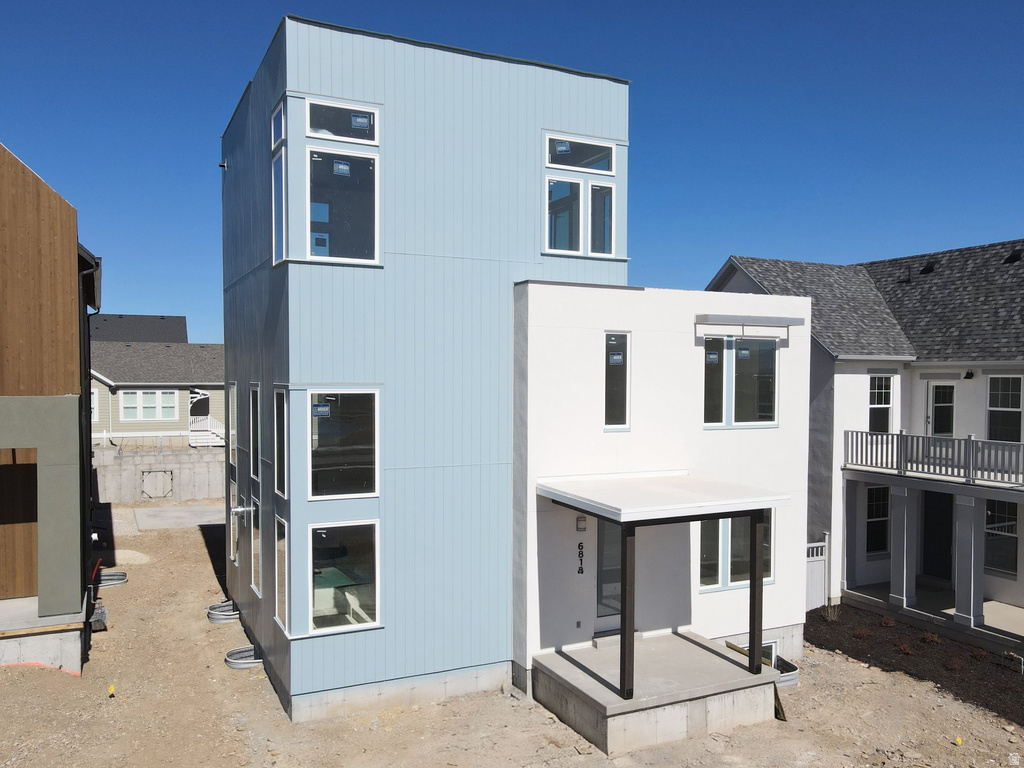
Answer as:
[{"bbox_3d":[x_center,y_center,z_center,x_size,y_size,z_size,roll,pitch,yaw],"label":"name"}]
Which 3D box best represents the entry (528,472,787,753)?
[{"bbox_3d":[2.440,3.660,12.200,3.350,3.720,2.350,-1,2,-27],"label":"entry"}]

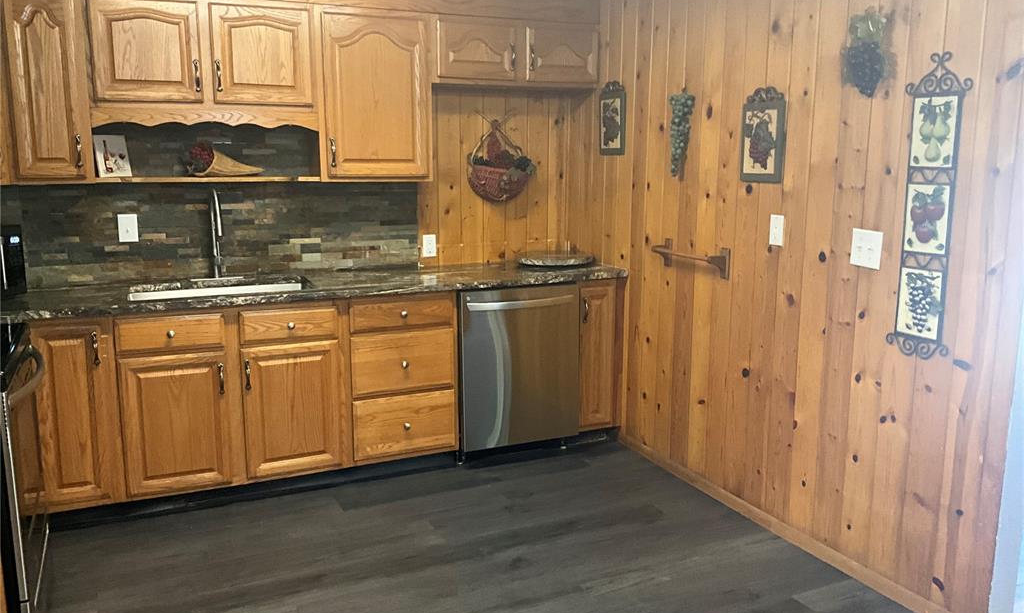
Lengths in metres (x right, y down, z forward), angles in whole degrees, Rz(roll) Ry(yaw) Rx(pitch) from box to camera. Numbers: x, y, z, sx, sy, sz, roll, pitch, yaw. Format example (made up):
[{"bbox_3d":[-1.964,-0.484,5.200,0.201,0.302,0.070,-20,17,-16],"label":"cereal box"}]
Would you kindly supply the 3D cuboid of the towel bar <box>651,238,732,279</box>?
[{"bbox_3d":[0.746,-0.204,3.664,0.090,0.127,0.460,-5,11,-24],"label":"towel bar"}]

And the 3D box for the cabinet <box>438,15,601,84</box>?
[{"bbox_3d":[-0.033,-1.229,4.234,0.875,0.305,0.325,-5,11,-24],"label":"cabinet"}]

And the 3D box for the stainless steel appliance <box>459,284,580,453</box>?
[{"bbox_3d":[-0.067,0.246,4.306,0.605,0.780,0.610,-5,11,-24],"label":"stainless steel appliance"}]

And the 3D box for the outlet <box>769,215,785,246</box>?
[{"bbox_3d":[0.990,-0.284,3.214,0.009,0.115,0.072,-5,11,-24],"label":"outlet"}]

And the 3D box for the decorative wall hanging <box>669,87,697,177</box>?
[{"bbox_3d":[0.720,-0.743,3.646,0.075,0.383,0.145,-5,11,-24],"label":"decorative wall hanging"}]

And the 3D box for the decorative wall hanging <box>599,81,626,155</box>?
[{"bbox_3d":[0.485,-0.920,4.197,0.020,0.350,0.228,-5,11,-24],"label":"decorative wall hanging"}]

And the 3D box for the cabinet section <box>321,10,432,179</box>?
[{"bbox_3d":[-0.677,-0.973,4.035,0.526,0.747,0.337,-5,11,-24],"label":"cabinet section"}]

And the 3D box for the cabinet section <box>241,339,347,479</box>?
[{"bbox_3d":[-1.054,0.397,3.951,0.426,0.571,0.618,-5,11,-24],"label":"cabinet section"}]

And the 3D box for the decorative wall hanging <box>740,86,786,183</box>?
[{"bbox_3d":[0.941,-0.649,3.243,0.020,0.352,0.230,-5,11,-24],"label":"decorative wall hanging"}]

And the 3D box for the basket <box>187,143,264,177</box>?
[{"bbox_3d":[-1.248,-0.641,3.731,0.330,0.140,0.150,-7,13,-36],"label":"basket"}]

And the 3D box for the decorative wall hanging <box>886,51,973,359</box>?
[{"bbox_3d":[1.257,-0.296,2.605,0.025,0.920,0.232,-5,11,-24],"label":"decorative wall hanging"}]

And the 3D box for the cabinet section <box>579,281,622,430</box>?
[{"bbox_3d":[0.326,0.203,4.544,0.242,0.762,0.618,-5,11,-24],"label":"cabinet section"}]

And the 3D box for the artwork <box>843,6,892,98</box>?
[{"bbox_3d":[1.132,-0.809,2.730,0.075,0.280,0.165,-5,11,-24],"label":"artwork"}]

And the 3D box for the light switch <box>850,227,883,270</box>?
[{"bbox_3d":[1.167,-0.190,2.835,0.013,0.120,0.120,-5,11,-24],"label":"light switch"}]

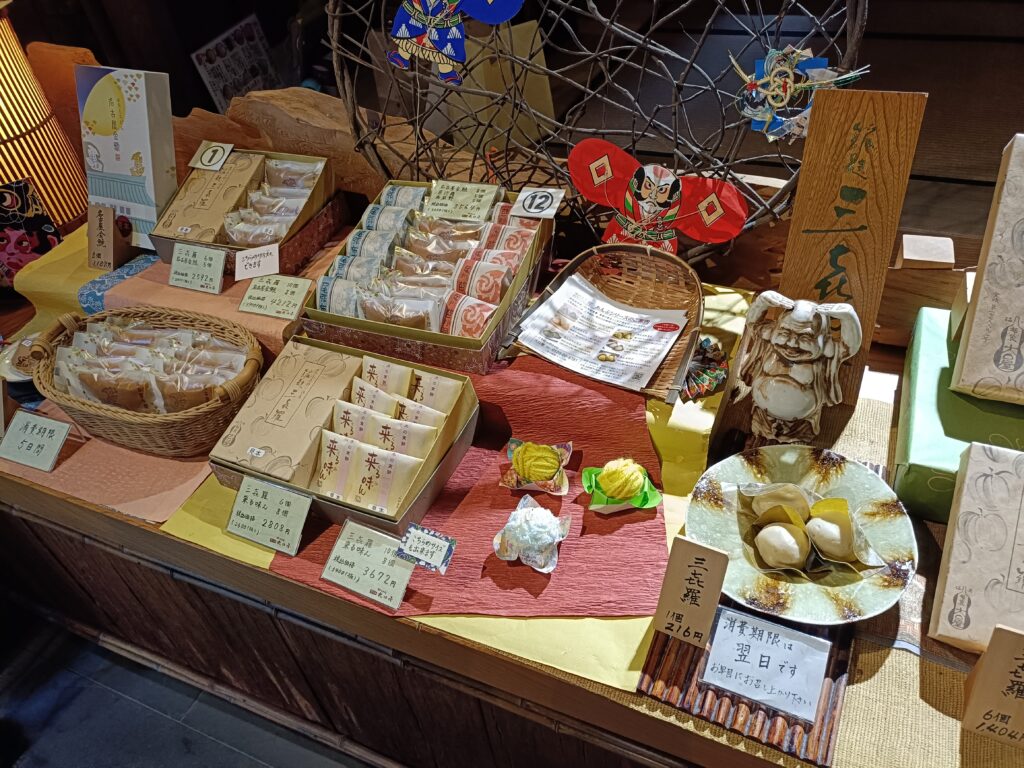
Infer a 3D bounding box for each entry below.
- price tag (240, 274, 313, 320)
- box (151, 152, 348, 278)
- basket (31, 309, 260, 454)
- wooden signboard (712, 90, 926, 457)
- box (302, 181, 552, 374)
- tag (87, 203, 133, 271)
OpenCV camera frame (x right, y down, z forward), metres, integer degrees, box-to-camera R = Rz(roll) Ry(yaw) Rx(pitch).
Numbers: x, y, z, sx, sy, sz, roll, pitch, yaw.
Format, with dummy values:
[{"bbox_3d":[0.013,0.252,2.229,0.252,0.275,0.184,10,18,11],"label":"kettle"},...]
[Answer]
[{"bbox_3d":[-0.335,-0.123,1.047,0.093,0.006,0.062,7,71,14],"label":"price tag"},{"bbox_3d":[-0.415,-0.273,1.159,0.221,0.087,0.183,8,54,15],"label":"box"},{"bbox_3d":[-0.462,0.009,0.978,0.326,0.120,0.210,13,47,19],"label":"basket"},{"bbox_3d":[0.387,-0.151,0.884,0.115,0.369,0.015,8,24,15],"label":"wooden signboard"},{"bbox_3d":[-0.098,-0.151,0.965,0.241,0.084,0.259,11,52,18],"label":"box"},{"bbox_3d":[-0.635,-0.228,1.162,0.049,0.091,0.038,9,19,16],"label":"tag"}]

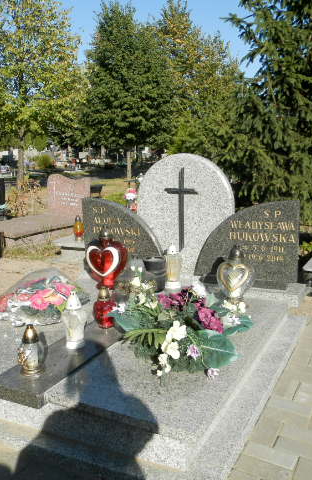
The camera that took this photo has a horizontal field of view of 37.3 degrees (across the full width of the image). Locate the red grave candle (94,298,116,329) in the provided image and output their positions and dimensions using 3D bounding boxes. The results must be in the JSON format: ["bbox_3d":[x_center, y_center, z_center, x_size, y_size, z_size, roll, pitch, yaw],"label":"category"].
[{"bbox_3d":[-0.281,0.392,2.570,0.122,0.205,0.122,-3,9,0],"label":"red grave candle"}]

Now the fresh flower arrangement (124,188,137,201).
[{"bbox_3d":[-0.493,-0.915,9.300,0.280,0.270,0.260,2,11,27],"label":"fresh flower arrangement"}]

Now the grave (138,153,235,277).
[{"bbox_3d":[0.219,-0.170,3.296,0.695,0.894,0.090,2,11,27],"label":"grave"}]

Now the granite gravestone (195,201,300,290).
[{"bbox_3d":[0.632,-0.003,3.296,0.743,0.565,0.070,3,12,27],"label":"granite gravestone"}]

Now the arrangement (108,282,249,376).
[{"bbox_3d":[0.114,0.381,2.284,0.600,0.290,0.580,2,11,27],"label":"arrangement"}]

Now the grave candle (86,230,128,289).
[{"bbox_3d":[-0.346,0.150,3.316,0.280,0.420,0.150,2,11,27],"label":"grave candle"}]

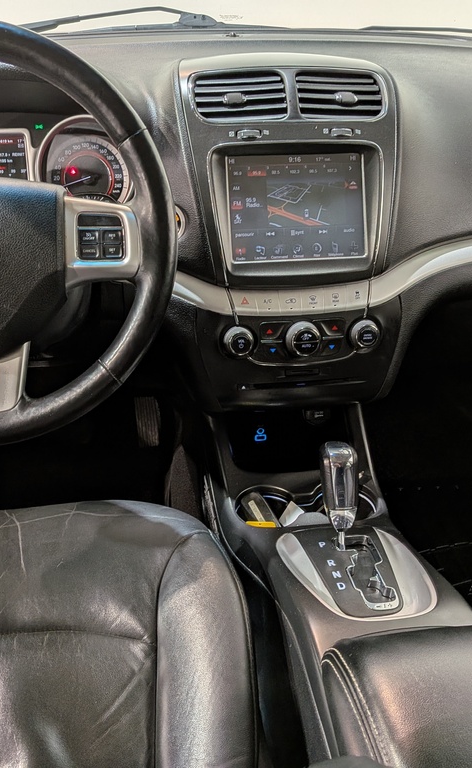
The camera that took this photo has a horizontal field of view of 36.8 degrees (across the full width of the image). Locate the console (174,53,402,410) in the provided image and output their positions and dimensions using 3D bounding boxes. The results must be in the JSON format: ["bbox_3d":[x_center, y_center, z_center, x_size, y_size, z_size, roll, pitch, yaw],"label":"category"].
[{"bbox_3d":[0.075,-0.200,0.924,0.285,0.430,0.180,-3,10,-5],"label":"console"}]

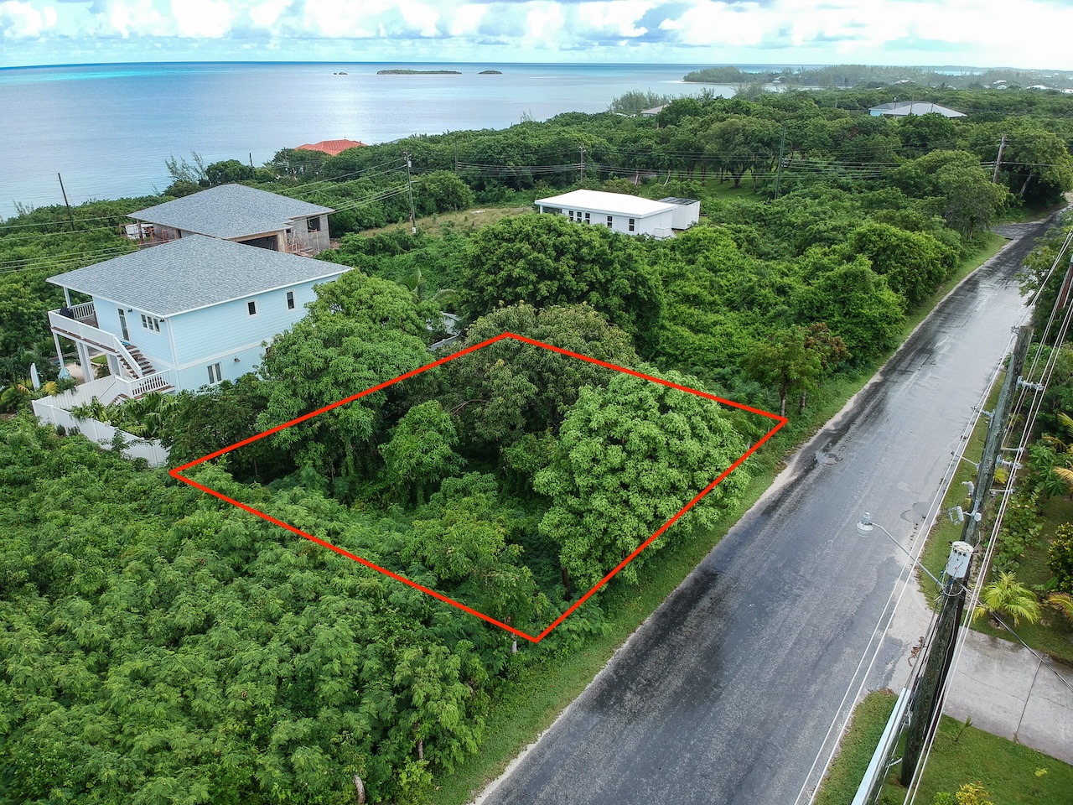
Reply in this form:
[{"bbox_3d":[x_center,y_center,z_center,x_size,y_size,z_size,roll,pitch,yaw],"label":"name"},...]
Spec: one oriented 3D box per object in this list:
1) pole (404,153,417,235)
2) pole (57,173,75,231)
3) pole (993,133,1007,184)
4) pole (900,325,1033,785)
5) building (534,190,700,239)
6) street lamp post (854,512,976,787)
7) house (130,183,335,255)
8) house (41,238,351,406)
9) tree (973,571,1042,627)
[{"bbox_3d":[-14.016,-22.882,87.176,0.300,9.727,0.300,17,29,33],"label":"pole"},{"bbox_3d":[-60.740,-25.088,100.410,0.300,8.726,0.300,17,29,33],"label":"pole"},{"bbox_3d":[43.037,-20.649,72.861,0.300,8.600,0.300,17,29,33],"label":"pole"},{"bbox_3d":[8.170,3.483,14.942,0.340,10.374,0.340,17,29,33],"label":"pole"},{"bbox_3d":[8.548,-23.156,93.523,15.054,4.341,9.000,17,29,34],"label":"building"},{"bbox_3d":[7.465,5.267,16.315,2.350,6.000,0.450,17,29,33],"label":"street lamp post"},{"bbox_3d":[-29.035,-18.297,76.568,18.060,6.304,15.260,17,29,34],"label":"house"},{"bbox_3d":[-21.391,-6.550,49.480,13.020,8.159,13.888,17,29,33],"label":"house"},{"bbox_3d":[13.304,5.318,21.654,1.800,1.600,1.800,17,29,33],"label":"tree"}]

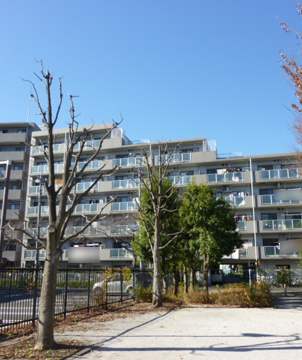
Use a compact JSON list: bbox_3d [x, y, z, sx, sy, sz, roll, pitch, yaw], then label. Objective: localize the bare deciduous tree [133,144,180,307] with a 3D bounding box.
[{"bbox_3d":[0.302,2.182,18.592,2.500,8.590,2.600,0,-13,0],"label":"bare deciduous tree"}]

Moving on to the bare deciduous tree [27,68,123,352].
[{"bbox_3d":[-2.088,0.299,8.528,2.560,6.990,2.400,0,-13,0],"label":"bare deciduous tree"}]

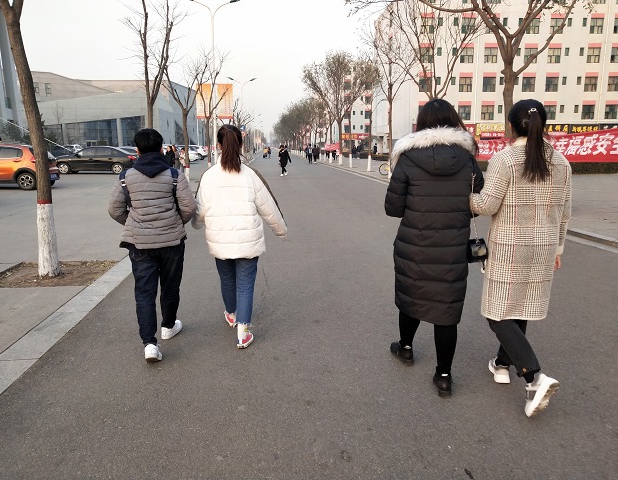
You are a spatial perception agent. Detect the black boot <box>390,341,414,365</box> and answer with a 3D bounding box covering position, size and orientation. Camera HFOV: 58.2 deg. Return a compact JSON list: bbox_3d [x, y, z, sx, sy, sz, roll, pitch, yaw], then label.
[{"bbox_3d":[0.636,0.763,3.823,0.105,0.125,0.260,-3,10,-21],"label":"black boot"}]

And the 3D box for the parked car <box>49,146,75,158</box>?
[{"bbox_3d":[-17.488,-5.912,39.464,1.800,1.470,4.400,-2,10,-14],"label":"parked car"}]

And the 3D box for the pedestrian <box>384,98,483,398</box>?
[{"bbox_3d":[0.808,0.028,3.555,0.630,1.750,0.580,-1,10,-6],"label":"pedestrian"}]

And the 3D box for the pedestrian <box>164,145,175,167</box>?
[{"bbox_3d":[-6.557,-3.667,26.371,0.340,1.580,0.480,-6,11,-33],"label":"pedestrian"}]

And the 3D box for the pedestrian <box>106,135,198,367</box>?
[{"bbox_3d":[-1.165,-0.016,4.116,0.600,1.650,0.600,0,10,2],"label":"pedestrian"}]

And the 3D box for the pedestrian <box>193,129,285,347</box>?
[{"bbox_3d":[-0.531,-0.057,4.276,0.690,1.630,0.620,0,9,-4],"label":"pedestrian"}]

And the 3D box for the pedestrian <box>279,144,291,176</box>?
[{"bbox_3d":[-1.166,-3.989,27.521,0.520,1.620,0.500,5,11,28],"label":"pedestrian"}]

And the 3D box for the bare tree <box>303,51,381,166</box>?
[{"bbox_3d":[2.409,-9.967,42.429,6.100,8.400,6.000,0,10,0],"label":"bare tree"}]

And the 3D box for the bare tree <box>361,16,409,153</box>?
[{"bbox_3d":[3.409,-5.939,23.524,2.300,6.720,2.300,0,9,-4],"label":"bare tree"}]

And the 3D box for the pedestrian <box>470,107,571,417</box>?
[{"bbox_3d":[1.197,0.078,3.164,0.580,1.700,0.700,-1,10,-9],"label":"pedestrian"}]

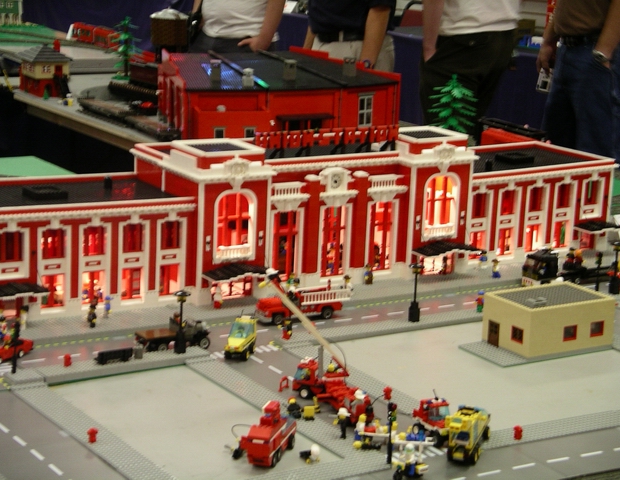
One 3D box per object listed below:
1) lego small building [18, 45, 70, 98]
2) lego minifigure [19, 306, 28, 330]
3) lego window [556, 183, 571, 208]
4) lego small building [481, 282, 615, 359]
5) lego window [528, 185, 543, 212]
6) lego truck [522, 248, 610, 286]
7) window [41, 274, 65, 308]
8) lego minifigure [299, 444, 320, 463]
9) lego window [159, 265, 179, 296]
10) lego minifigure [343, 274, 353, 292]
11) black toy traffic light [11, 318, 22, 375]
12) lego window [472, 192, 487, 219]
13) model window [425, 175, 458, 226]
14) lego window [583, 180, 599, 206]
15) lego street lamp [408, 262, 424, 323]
[{"bbox_3d":[-0.998,-0.643,5.850,0.165,0.190,0.155,-6,15,-32],"label":"lego small building"},{"bbox_3d":[-0.517,0.141,2.814,0.015,0.045,0.022,-3,13,-22],"label":"lego minifigure"},{"bbox_3d":[0.572,-0.099,3.502,0.027,0.053,0.010,-6,16,-31],"label":"lego window"},{"bbox_3d":[0.434,0.145,2.820,0.198,0.088,0.130,-6,15,-32],"label":"lego small building"},{"bbox_3d":[0.504,-0.091,3.482,0.042,0.058,0.011,-6,15,-32],"label":"lego window"},{"bbox_3d":[0.542,0.055,3.280,0.200,0.078,0.050,-6,15,-32],"label":"lego truck"},{"bbox_3d":[-0.466,0.094,2.814,0.043,0.062,0.010,-6,15,-32],"label":"window"},{"bbox_3d":[0.000,0.307,2.224,0.018,0.019,0.036,-5,5,42],"label":"lego minifigure"},{"bbox_3d":[-0.273,0.079,3.015,0.046,0.058,0.011,-6,15,-32],"label":"lego window"},{"bbox_3d":[0.077,0.093,3.148,0.023,0.044,0.014,-6,15,-32],"label":"lego minifigure"},{"bbox_3d":[-0.488,0.177,2.572,0.015,0.087,0.009,-6,16,-31],"label":"black toy traffic light"},{"bbox_3d":[0.369,-0.075,3.379,0.026,0.055,0.010,-6,16,-31],"label":"lego window"},{"bbox_3d":[0.277,-0.084,3.295,0.067,0.105,0.014,-6,16,-31],"label":"model window"},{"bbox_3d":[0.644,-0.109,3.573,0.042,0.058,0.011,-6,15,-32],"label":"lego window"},{"bbox_3d":[0.204,0.100,2.979,0.030,0.112,0.030,-6,15,-32],"label":"lego street lamp"}]

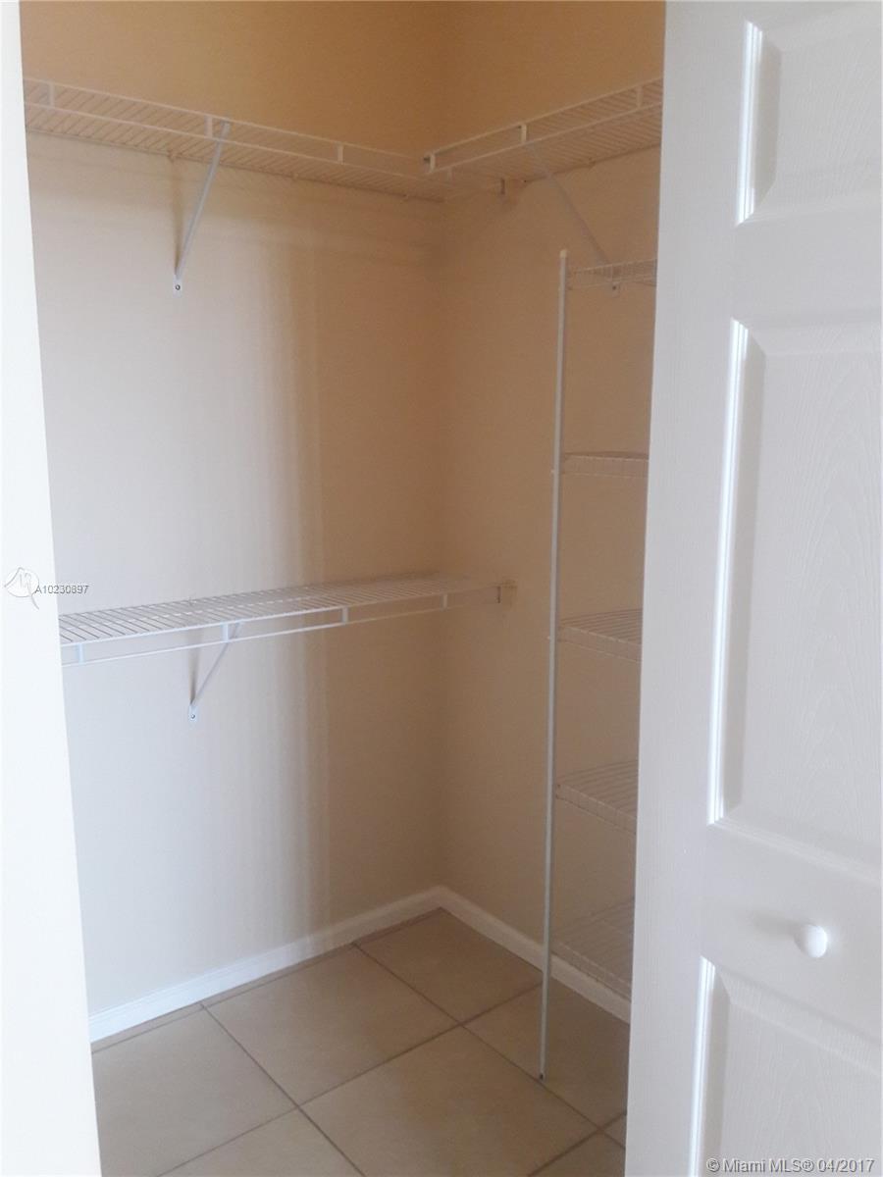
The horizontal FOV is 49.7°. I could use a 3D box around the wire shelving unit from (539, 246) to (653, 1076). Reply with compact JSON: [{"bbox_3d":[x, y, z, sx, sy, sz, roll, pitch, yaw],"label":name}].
[{"bbox_3d":[0.499,0.239,1.900,0.327,1.778,0.500,-8,12,-38],"label":"wire shelving unit"}]

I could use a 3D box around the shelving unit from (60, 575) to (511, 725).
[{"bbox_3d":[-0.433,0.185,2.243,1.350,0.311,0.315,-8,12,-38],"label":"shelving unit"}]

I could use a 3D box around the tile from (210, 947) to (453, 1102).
[{"bbox_3d":[-0.277,1.066,2.367,0.452,0.010,0.452,-8,12,-38],"label":"tile"}]

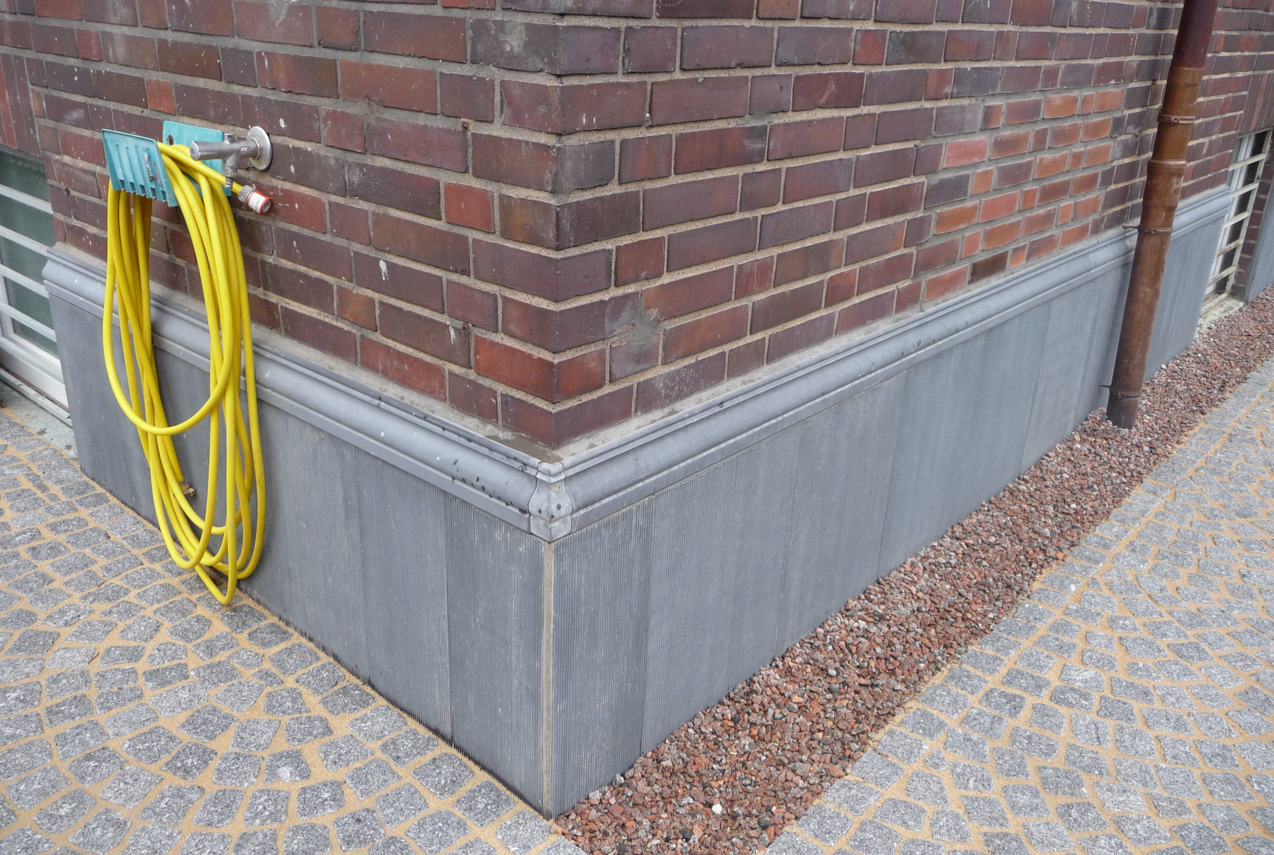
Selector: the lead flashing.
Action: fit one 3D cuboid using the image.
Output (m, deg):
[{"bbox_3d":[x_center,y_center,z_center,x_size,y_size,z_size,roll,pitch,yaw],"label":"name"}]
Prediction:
[{"bbox_3d":[0.522,-0.692,3.596,1.892,0.122,4.152,21,29,36],"label":"lead flashing"}]

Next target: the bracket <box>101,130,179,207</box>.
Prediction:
[{"bbox_3d":[-0.974,-0.514,2.022,0.237,0.122,0.038,21,29,36],"label":"bracket"}]

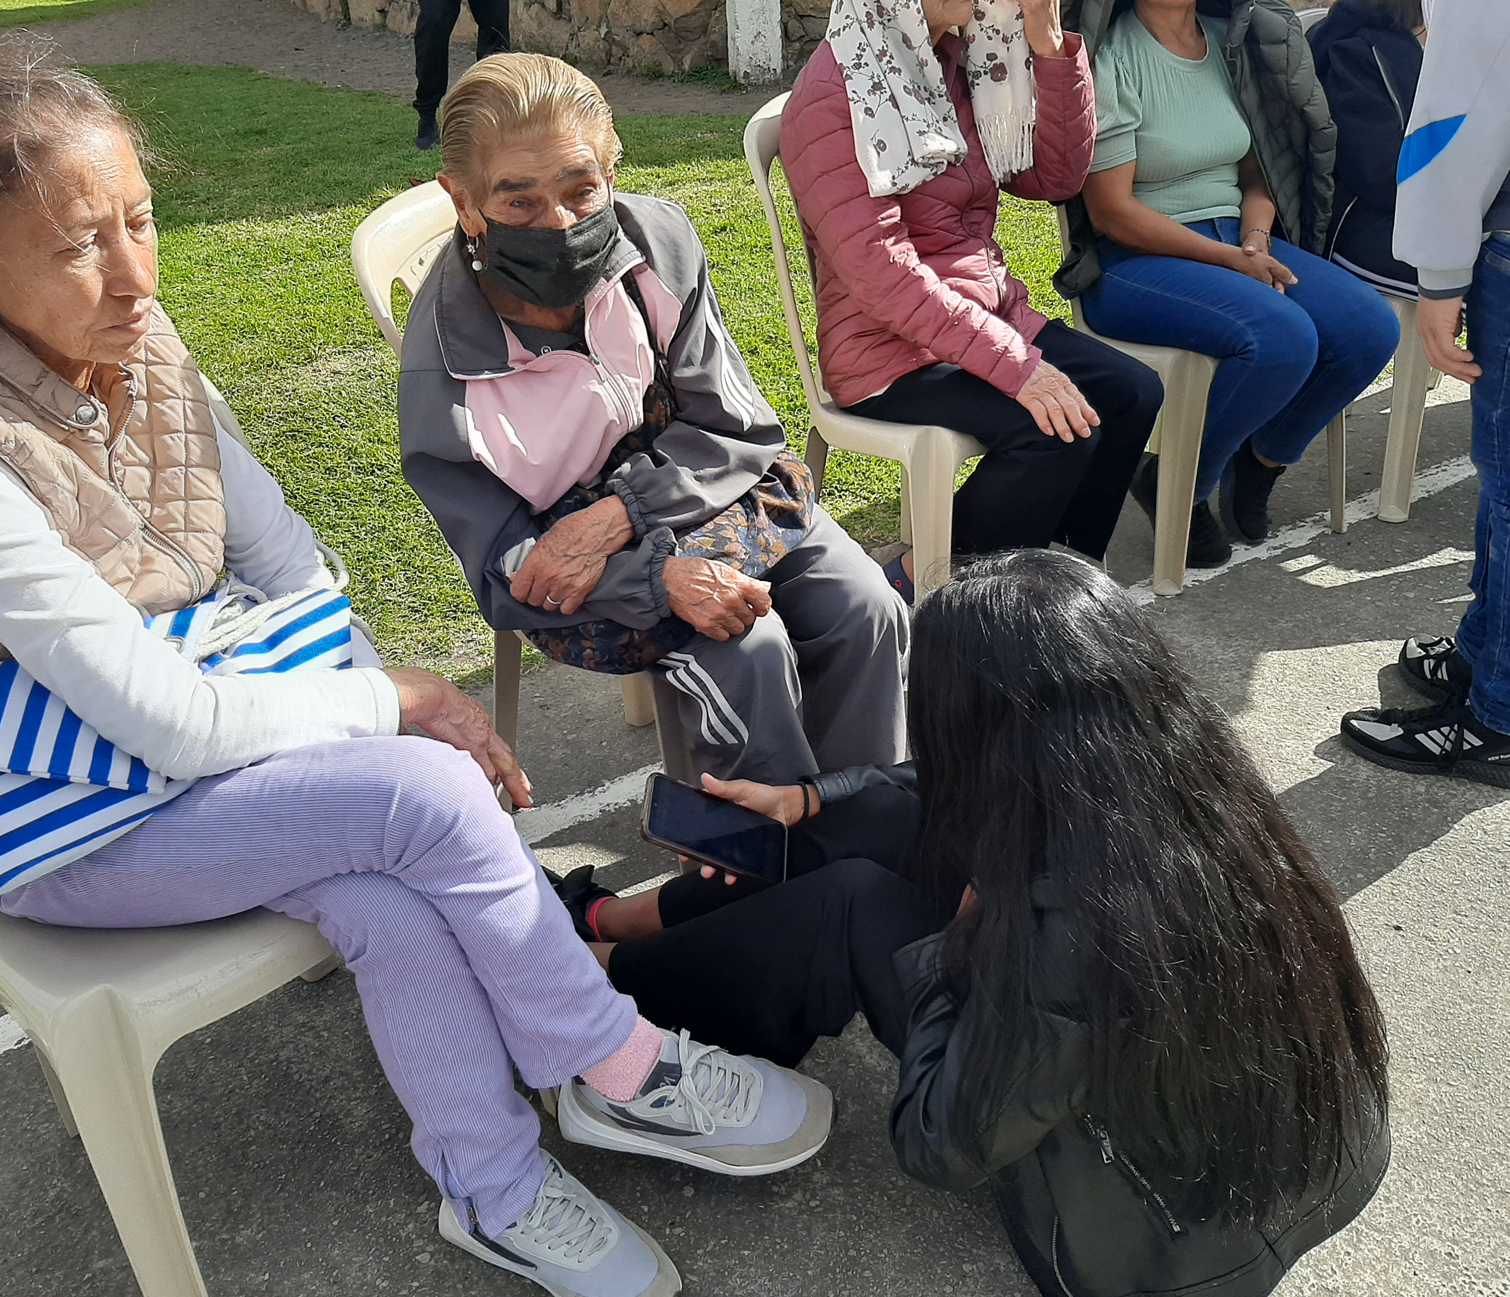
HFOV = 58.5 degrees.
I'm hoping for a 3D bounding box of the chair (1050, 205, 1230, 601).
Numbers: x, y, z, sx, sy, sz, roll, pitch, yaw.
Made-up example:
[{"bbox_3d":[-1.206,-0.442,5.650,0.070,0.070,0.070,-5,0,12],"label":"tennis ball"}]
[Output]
[{"bbox_3d":[0.838,-0.654,2.631,0.470,0.890,0.530,-19,32,-23],"label":"chair"}]

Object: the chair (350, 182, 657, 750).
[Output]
[{"bbox_3d":[-0.170,-0.146,1.906,0.530,0.890,0.470,16,36,33],"label":"chair"}]

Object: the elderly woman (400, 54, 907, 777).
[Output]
[{"bbox_3d":[-0.091,-0.176,1.733,0.700,1.100,0.520,19,37,36],"label":"elderly woman"}]

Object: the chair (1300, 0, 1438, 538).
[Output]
[{"bbox_3d":[1.365,-0.809,2.819,0.470,0.890,0.530,-17,32,-19],"label":"chair"}]

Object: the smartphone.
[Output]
[{"bbox_3d":[-0.038,0.185,1.378,0.164,0.011,0.077,23,44,-21],"label":"smartphone"}]

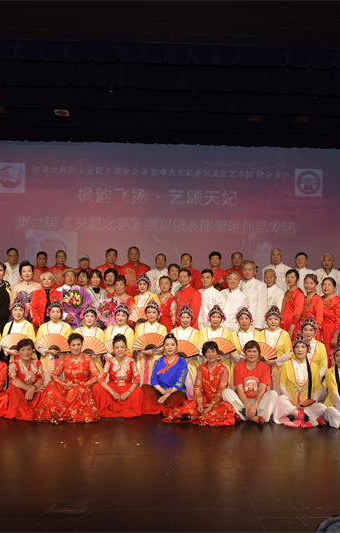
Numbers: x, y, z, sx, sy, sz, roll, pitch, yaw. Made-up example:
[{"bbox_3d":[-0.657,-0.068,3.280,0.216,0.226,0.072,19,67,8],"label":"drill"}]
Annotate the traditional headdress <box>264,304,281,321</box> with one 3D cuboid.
[{"bbox_3d":[1.240,0.556,6.450,0.200,0.200,0.200,1,0,5],"label":"traditional headdress"}]

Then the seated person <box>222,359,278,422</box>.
[{"bbox_3d":[0.895,1.294,5.930,0.600,0.780,0.570,1,0,2],"label":"seated person"}]

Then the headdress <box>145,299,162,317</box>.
[{"bbox_3d":[-0.205,0.510,6.630,0.220,0.220,0.220,1,0,-2],"label":"headdress"}]

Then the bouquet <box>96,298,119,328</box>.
[{"bbox_3d":[-0.791,0.599,6.800,0.290,0.380,0.250,1,0,-3],"label":"bouquet"}]

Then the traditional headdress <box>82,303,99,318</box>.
[{"bbox_3d":[-1.014,0.561,6.800,0.210,0.200,0.220,1,0,-5],"label":"traditional headdress"}]

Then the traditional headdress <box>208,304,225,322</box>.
[{"bbox_3d":[0.593,0.599,6.800,0.210,0.220,0.220,1,0,0],"label":"traditional headdress"}]

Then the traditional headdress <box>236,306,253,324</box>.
[{"bbox_3d":[0.901,0.590,6.450,0.200,0.210,0.200,1,0,5],"label":"traditional headdress"}]

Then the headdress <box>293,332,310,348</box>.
[{"bbox_3d":[1.480,0.833,6.000,0.205,0.185,0.200,1,0,6],"label":"headdress"}]

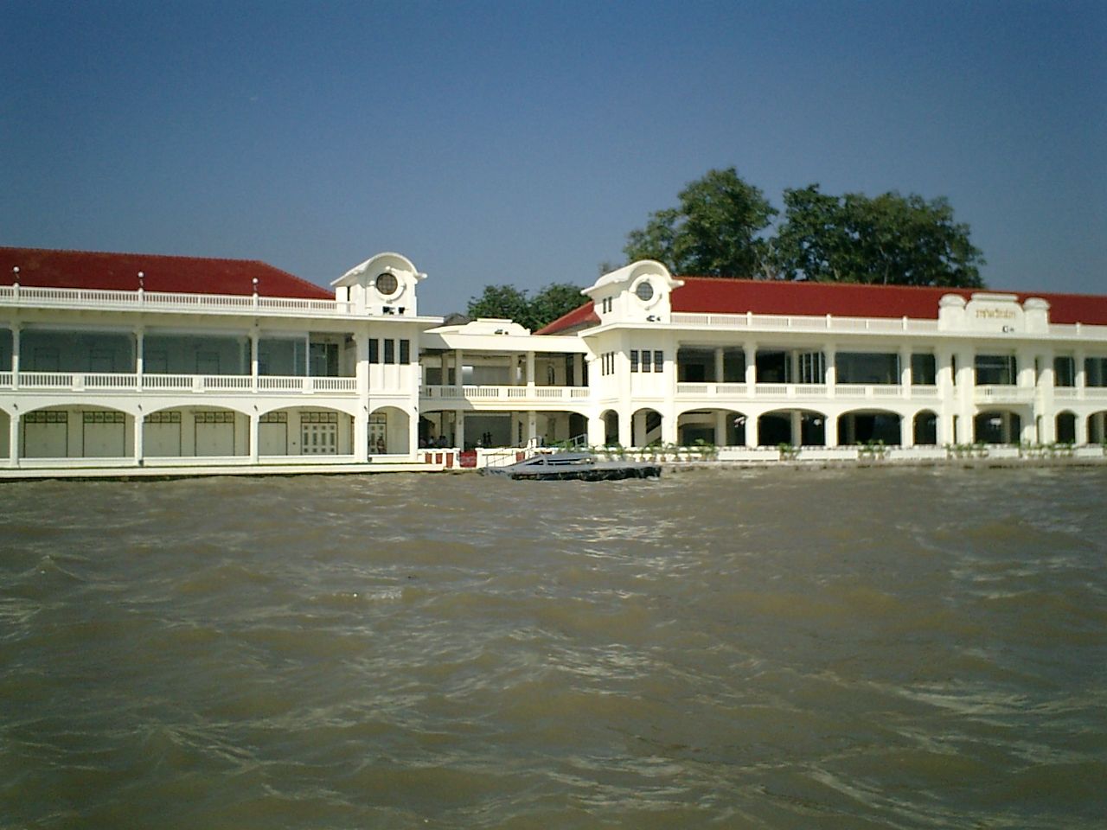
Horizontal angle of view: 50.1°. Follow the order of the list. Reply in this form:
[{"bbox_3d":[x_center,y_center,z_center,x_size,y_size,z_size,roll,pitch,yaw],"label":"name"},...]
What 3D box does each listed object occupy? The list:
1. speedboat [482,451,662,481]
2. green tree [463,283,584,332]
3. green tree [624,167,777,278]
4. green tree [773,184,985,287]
[{"bbox_3d":[0.940,2.720,62.500,8.900,1.550,3.000,0,0,-16],"label":"speedboat"},{"bbox_3d":[-2.390,-4.760,111.000,12.000,15.390,11.000,0,0,0],"label":"green tree"},{"bbox_3d":[13.380,-9.890,108.000,14.300,25.600,13.500,0,0,0],"label":"green tree"},{"bbox_3d":[30.270,-9.290,110.000,19.500,24.430,17.000,0,0,0],"label":"green tree"}]

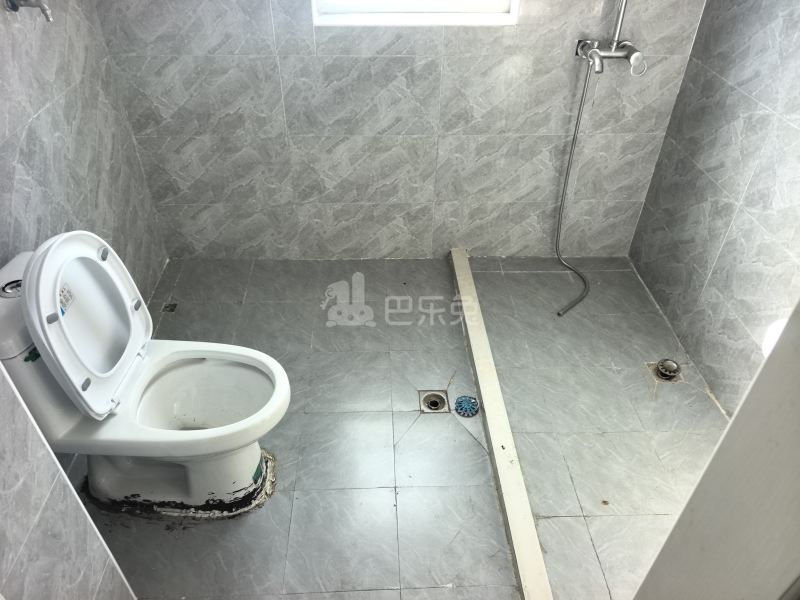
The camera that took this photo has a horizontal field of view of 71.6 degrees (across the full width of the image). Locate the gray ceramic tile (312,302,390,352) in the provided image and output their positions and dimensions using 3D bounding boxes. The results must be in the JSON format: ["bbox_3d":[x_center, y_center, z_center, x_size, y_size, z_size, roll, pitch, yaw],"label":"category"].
[{"bbox_3d":[-0.193,0.107,2.200,0.298,0.010,0.292,-1,38,-2],"label":"gray ceramic tile"}]

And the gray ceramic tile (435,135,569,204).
[{"bbox_3d":[0.454,-0.554,2.349,0.600,0.303,0.010,-1,38,-3],"label":"gray ceramic tile"}]

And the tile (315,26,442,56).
[{"bbox_3d":[-0.075,-0.959,2.054,0.468,0.102,0.010,-1,37,-2],"label":"tile"}]

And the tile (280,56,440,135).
[{"bbox_3d":[-0.151,-0.795,2.172,0.614,0.304,0.010,-1,37,-2],"label":"tile"}]

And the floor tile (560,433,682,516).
[{"bbox_3d":[0.653,0.517,1.671,0.291,0.010,0.291,-1,37,-2],"label":"floor tile"}]

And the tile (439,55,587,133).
[{"bbox_3d":[0.451,-0.797,2.173,0.590,0.305,0.010,-1,39,-3],"label":"tile"}]

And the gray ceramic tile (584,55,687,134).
[{"bbox_3d":[0.942,-0.814,2.220,0.344,0.304,0.010,-1,37,-2],"label":"gray ceramic tile"}]

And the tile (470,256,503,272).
[{"bbox_3d":[0.403,-0.159,2.596,0.148,0.010,0.120,-1,39,-3],"label":"tile"}]

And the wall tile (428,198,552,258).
[{"bbox_3d":[0.449,-0.320,2.530,0.600,0.288,0.010,-1,38,-3],"label":"wall tile"}]

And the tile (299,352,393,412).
[{"bbox_3d":[-0.178,0.288,1.961,0.292,0.010,0.292,-1,37,-2],"label":"tile"}]

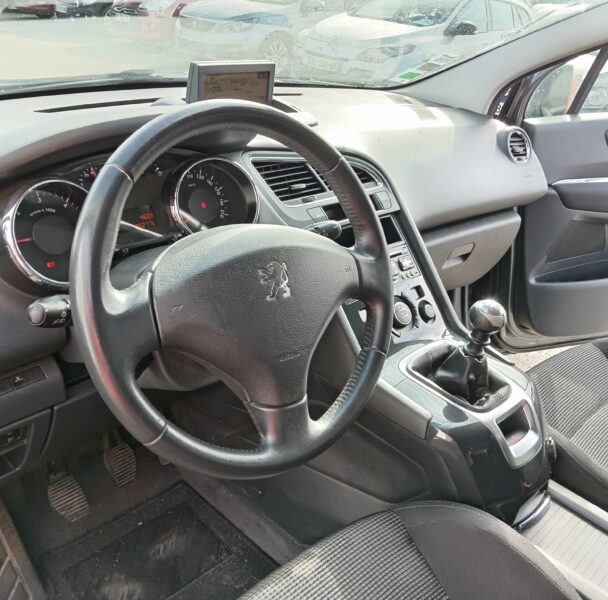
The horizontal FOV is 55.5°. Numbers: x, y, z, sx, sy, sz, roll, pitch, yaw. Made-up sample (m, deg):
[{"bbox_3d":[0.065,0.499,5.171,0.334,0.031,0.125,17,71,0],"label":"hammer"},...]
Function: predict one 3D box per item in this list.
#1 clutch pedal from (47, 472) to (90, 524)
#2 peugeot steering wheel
[{"bbox_3d":[-0.438,0.365,1.070,0.060,0.028,0.068,-22,79,-39],"label":"clutch pedal"},{"bbox_3d":[-0.050,-0.012,0.603,0.384,0.384,0.100,-15,7,-40],"label":"peugeot steering wheel"}]

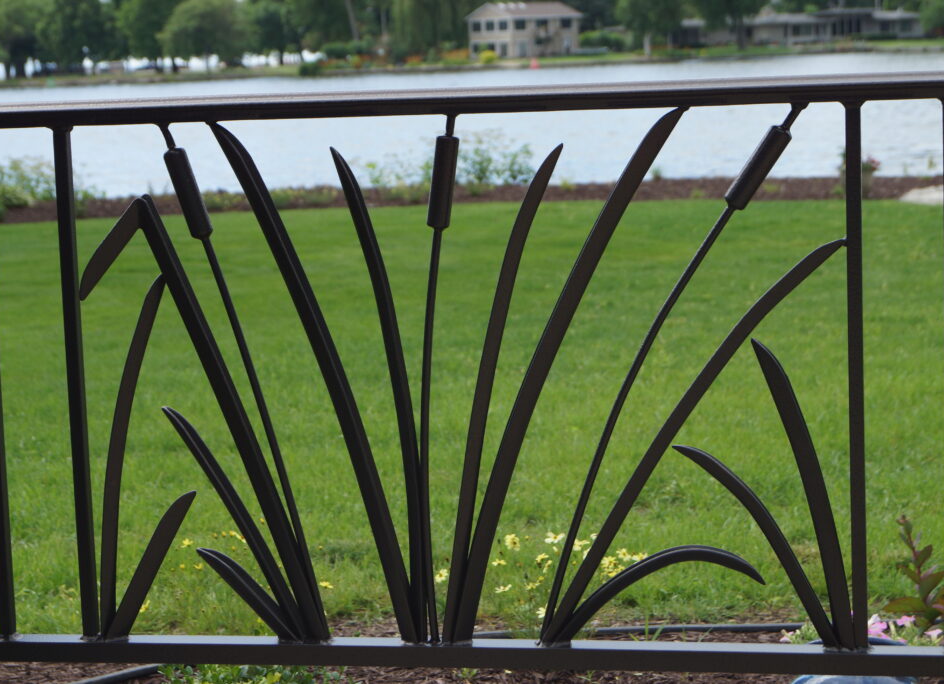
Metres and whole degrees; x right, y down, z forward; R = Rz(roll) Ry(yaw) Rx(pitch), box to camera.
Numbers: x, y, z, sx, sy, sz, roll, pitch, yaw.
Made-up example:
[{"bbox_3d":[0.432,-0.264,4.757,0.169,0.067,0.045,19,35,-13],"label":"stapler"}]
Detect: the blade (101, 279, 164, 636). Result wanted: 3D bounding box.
[{"bbox_3d":[-0.460,0.157,3.172,0.121,0.495,0.024,-1,8,11],"label":"blade"}]

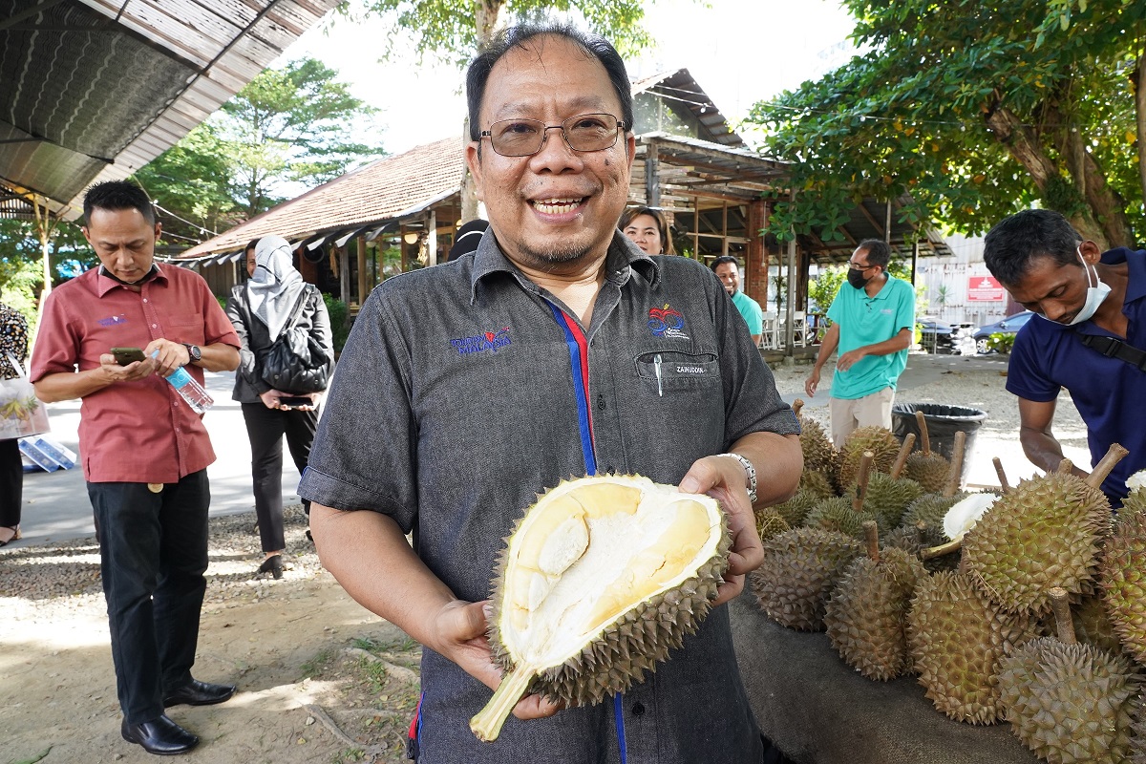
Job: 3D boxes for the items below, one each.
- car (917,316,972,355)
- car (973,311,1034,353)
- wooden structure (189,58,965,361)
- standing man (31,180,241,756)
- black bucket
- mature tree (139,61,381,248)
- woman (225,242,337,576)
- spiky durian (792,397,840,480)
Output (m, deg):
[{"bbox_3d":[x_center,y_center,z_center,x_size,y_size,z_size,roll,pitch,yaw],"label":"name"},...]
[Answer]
[{"bbox_3d":[11.000,-1.746,25.747,4.200,1.460,1.720,4,6,37],"label":"car"},{"bbox_3d":[14.300,-1.693,25.049,4.200,1.480,1.720,0,5,-2],"label":"car"},{"bbox_3d":[0.392,-5.009,26.094,19.500,7.900,18.500,-5,7,-43],"label":"wooden structure"},{"bbox_3d":[-1.270,0.235,2.320,0.470,1.680,0.580,4,7,39],"label":"standing man"},{"bbox_3d":[2.080,0.531,4.382,0.570,0.720,0.570,0,5,0],"label":"black bucket"},{"bbox_3d":[-13.700,-7.790,31.934,11.000,12.400,10.500,0,5,0],"label":"mature tree"},{"bbox_3d":[-1.470,0.122,3.806,0.520,1.640,0.470,-2,6,-23],"label":"woman"},{"bbox_3d":[0.652,0.159,2.100,0.175,0.230,0.175,-12,6,1],"label":"spiky durian"}]

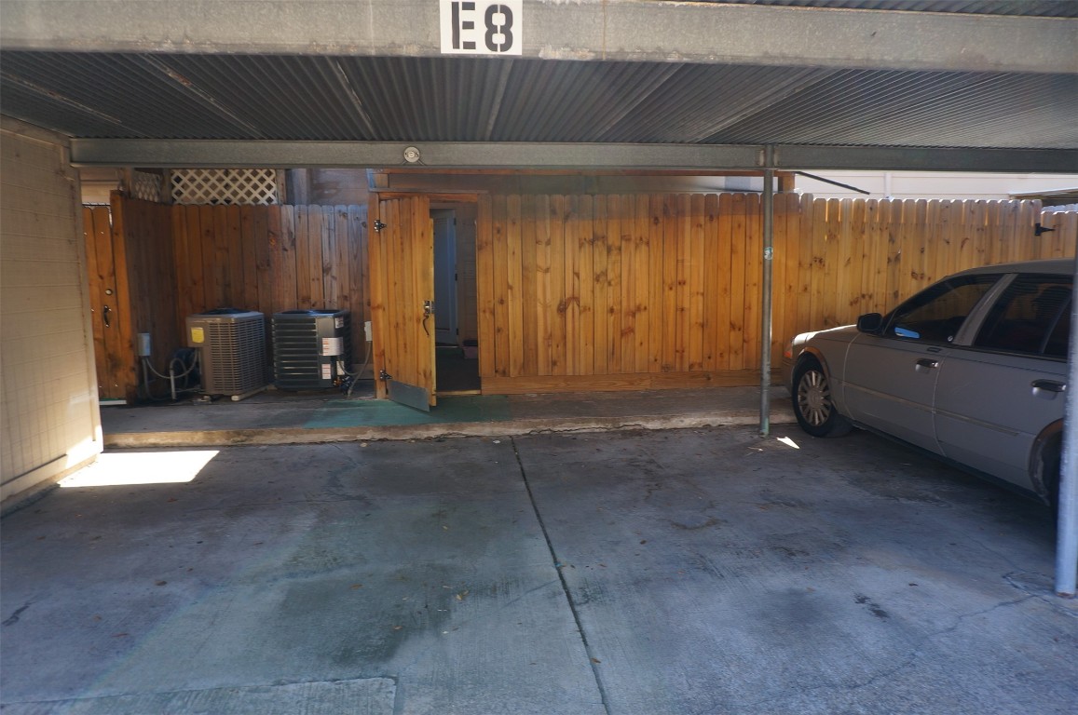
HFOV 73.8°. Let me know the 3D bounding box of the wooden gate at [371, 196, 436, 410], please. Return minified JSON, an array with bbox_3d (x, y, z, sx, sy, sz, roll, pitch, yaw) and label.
[{"bbox_3d":[-1.300,-0.529,6.852,0.080,1.977,0.955,-6,9,-39],"label":"wooden gate"}]

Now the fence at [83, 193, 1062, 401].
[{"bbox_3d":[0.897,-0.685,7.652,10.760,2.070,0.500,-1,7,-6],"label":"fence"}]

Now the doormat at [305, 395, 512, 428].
[{"bbox_3d":[-1.154,0.484,6.648,1.762,0.015,1.318,-1,7,-6],"label":"doormat"}]

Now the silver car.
[{"bbox_3d":[3.283,0.095,4.218,1.980,1.440,5.380,-1,7,-3],"label":"silver car"}]

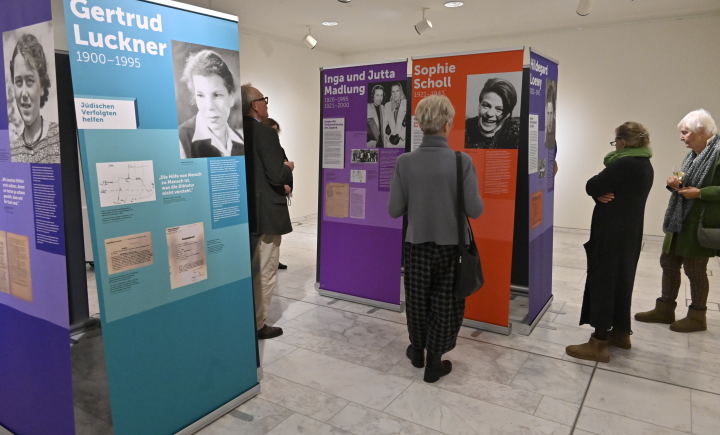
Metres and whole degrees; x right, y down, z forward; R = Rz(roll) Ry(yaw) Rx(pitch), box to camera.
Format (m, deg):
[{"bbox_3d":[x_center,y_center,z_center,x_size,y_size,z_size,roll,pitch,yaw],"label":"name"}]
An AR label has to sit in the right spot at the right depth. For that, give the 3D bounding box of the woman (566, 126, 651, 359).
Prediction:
[{"bbox_3d":[1.680,0.147,3.325,0.480,1.560,0.480,6,11,33],"label":"woman"}]

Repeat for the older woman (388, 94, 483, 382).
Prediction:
[{"bbox_3d":[0.455,0.116,3.127,0.550,1.690,0.420,3,9,17],"label":"older woman"}]

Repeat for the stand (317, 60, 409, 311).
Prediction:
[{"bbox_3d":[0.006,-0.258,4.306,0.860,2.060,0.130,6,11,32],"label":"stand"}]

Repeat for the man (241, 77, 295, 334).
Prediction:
[{"bbox_3d":[-0.700,-0.030,3.650,0.420,1.820,0.500,-3,9,-15],"label":"man"}]

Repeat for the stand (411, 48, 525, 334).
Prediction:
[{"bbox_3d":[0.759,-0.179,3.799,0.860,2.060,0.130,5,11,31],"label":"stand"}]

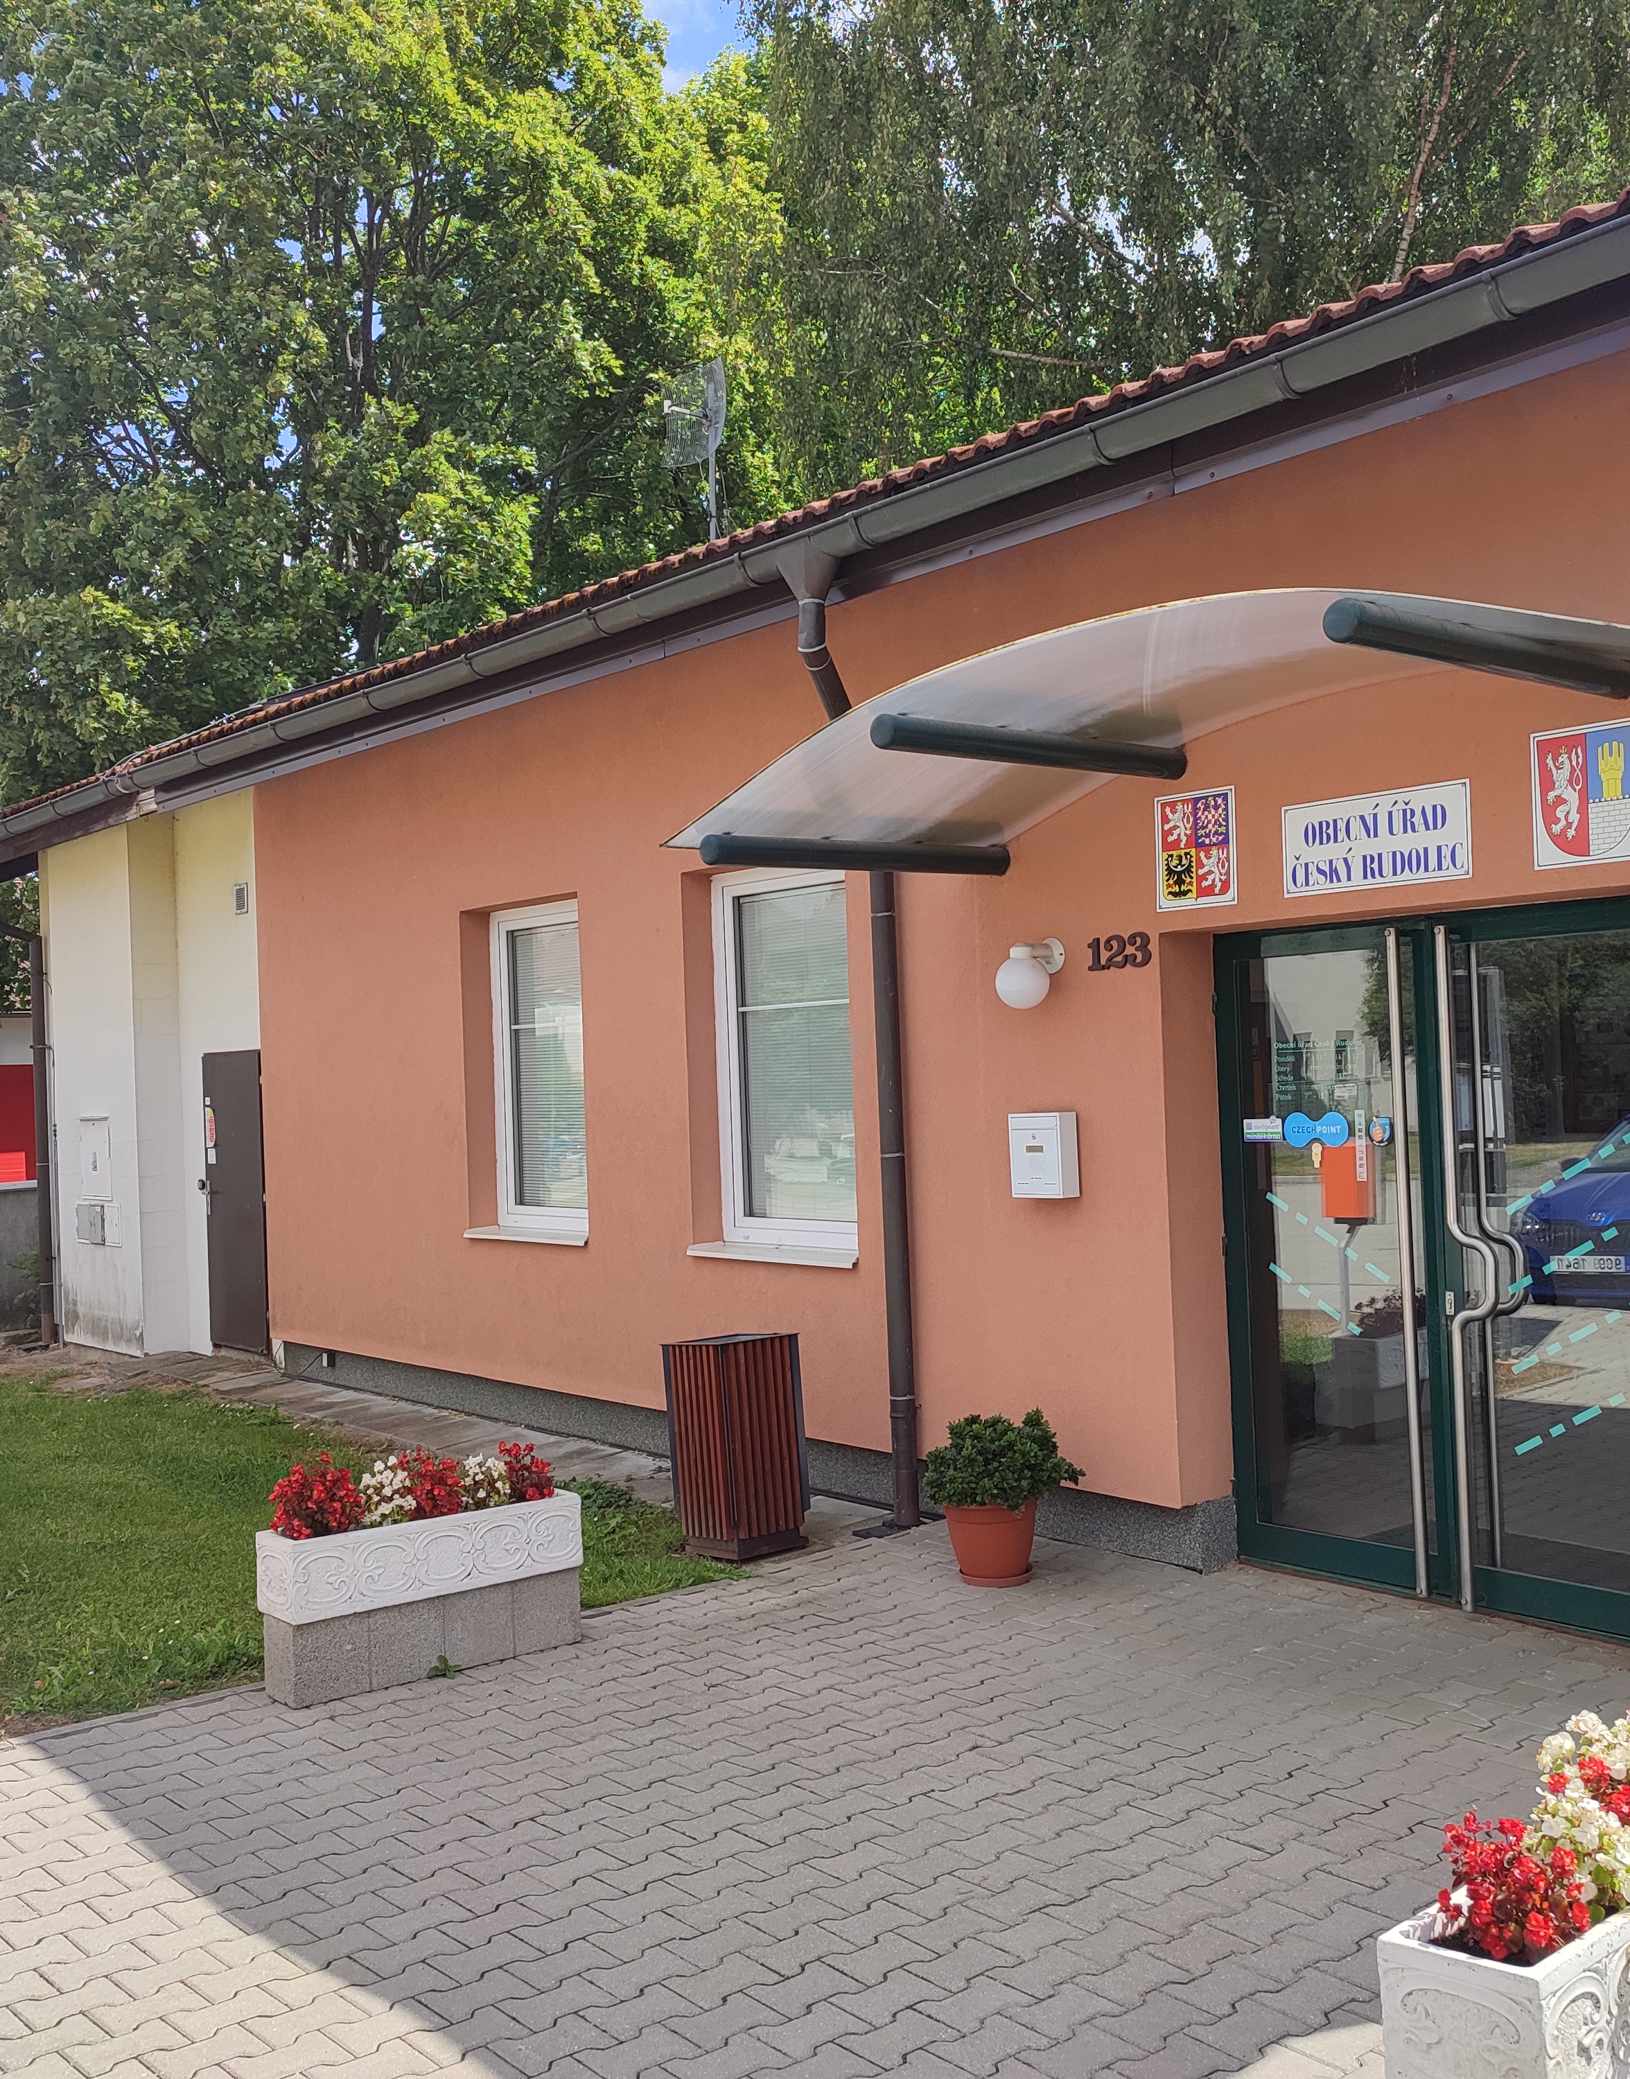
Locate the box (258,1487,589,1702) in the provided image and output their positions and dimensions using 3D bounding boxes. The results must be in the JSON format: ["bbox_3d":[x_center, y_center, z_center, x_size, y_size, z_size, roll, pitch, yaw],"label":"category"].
[{"bbox_3d":[-1.213,1.723,6.273,1.000,0.485,0.246,-1,-1,-39],"label":"box"}]

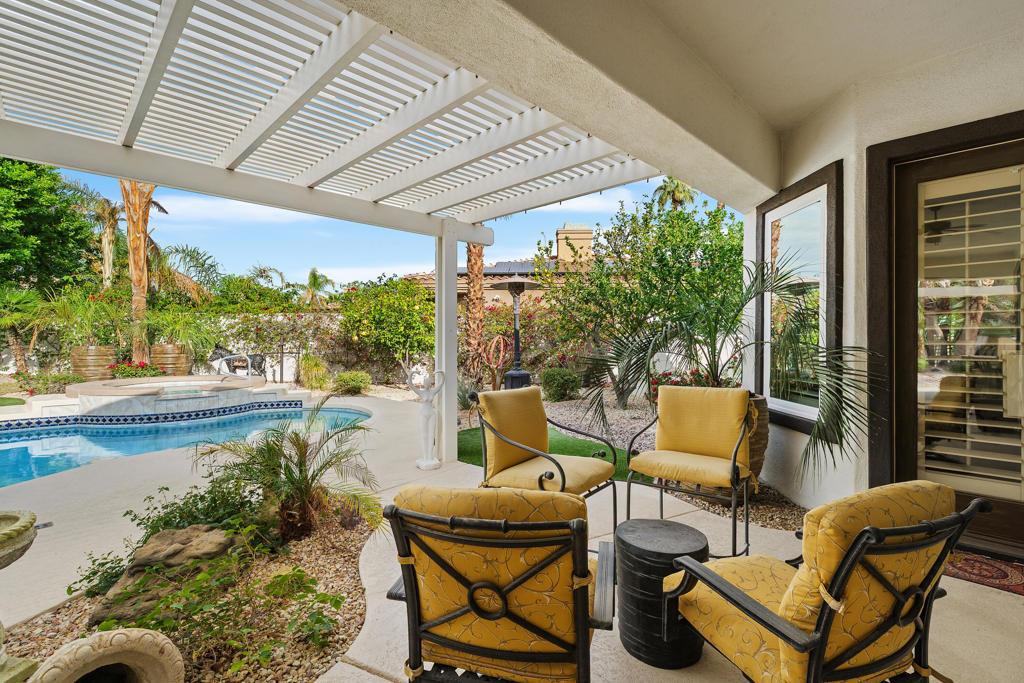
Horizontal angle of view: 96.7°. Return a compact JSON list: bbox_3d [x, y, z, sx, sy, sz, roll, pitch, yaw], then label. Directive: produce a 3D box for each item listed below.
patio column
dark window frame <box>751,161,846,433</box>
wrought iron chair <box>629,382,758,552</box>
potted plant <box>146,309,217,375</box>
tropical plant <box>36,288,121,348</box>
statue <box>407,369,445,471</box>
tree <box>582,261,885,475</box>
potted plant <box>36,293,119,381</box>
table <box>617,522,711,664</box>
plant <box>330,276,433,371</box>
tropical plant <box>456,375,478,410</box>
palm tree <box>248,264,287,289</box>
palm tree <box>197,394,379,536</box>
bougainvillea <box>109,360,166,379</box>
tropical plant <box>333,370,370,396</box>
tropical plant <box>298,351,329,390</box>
[{"bbox_3d":[-0.655,0.000,4.580,0.150,2.380,0.150,0,0,-44],"label":"patio column"},{"bbox_3d":[2.160,-0.250,3.460,0.090,1.840,0.980,0,0,0],"label":"dark window frame"},{"bbox_3d":[0.950,0.745,2.396,0.540,0.970,0.560,0,0,35],"label":"wrought iron chair"},{"bbox_3d":[-8.230,0.125,11.300,1.500,1.880,1.450,0,0,0],"label":"potted plant"},{"bbox_3d":[-10.813,-0.621,11.300,1.500,1.500,1.400,0,0,-44],"label":"tropical plant"},{"bbox_3d":[-0.845,0.760,4.470,0.365,0.940,0.240,0,0,-9],"label":"statue"},{"bbox_3d":[1.420,0.060,3.500,1.750,1.500,1.600,0,0,0],"label":"tree"},{"bbox_3d":[-10.764,-0.137,11.300,1.430,2.270,1.350,0,0,-44],"label":"potted plant"},{"bbox_3d":[0.613,1.013,1.871,0.360,0.435,0.360,0,0,0],"label":"table"},{"bbox_3d":[-3.040,-0.260,11.400,2.700,2.700,2.300,0,0,0],"label":"plant"},{"bbox_3d":[-0.830,0.880,7.950,0.520,0.650,0.520,0,0,0],"label":"tropical plant"},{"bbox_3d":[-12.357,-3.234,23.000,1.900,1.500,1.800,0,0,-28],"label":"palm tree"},{"bbox_3d":[-1.379,0.775,2.820,1.120,0.900,1.100,0,0,-26],"label":"palm tree"},{"bbox_3d":[-8.805,0.682,10.700,1.050,0.480,0.750,0,0,-39],"label":"bougainvillea"},{"bbox_3d":[-3.600,0.910,10.200,0.840,0.540,0.800,0,0,0],"label":"tropical plant"},{"bbox_3d":[-4.711,0.688,10.800,0.670,0.950,0.650,0,0,-24],"label":"tropical plant"}]

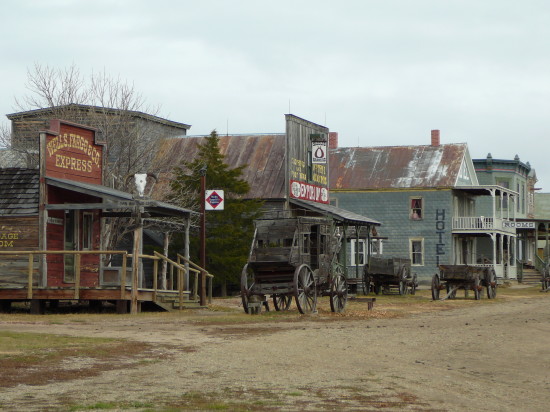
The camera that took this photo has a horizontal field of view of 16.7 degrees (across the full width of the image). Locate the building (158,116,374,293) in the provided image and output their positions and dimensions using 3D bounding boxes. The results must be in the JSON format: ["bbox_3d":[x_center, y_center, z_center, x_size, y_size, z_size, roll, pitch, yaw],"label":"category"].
[{"bbox_3d":[-0.427,0.100,80.660,8.900,7.400,8.700,0,-2,13],"label":"building"}]

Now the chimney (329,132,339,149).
[{"bbox_3d":[3.970,-4.415,126.900,0.540,1.150,0.540,0,-2,16],"label":"chimney"}]

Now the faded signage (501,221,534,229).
[{"bbox_3d":[15.800,1.217,121.300,2.050,0.460,0.080,0,-2,15],"label":"faded signage"}]

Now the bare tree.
[{"bbox_3d":[-6.120,-0.700,66.000,5.800,8.100,6.100,0,-2,0],"label":"bare tree"}]

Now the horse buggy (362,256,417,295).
[{"bbox_3d":[4.920,2.996,80.100,1.750,1.600,3.400,0,-2,15],"label":"horse buggy"}]

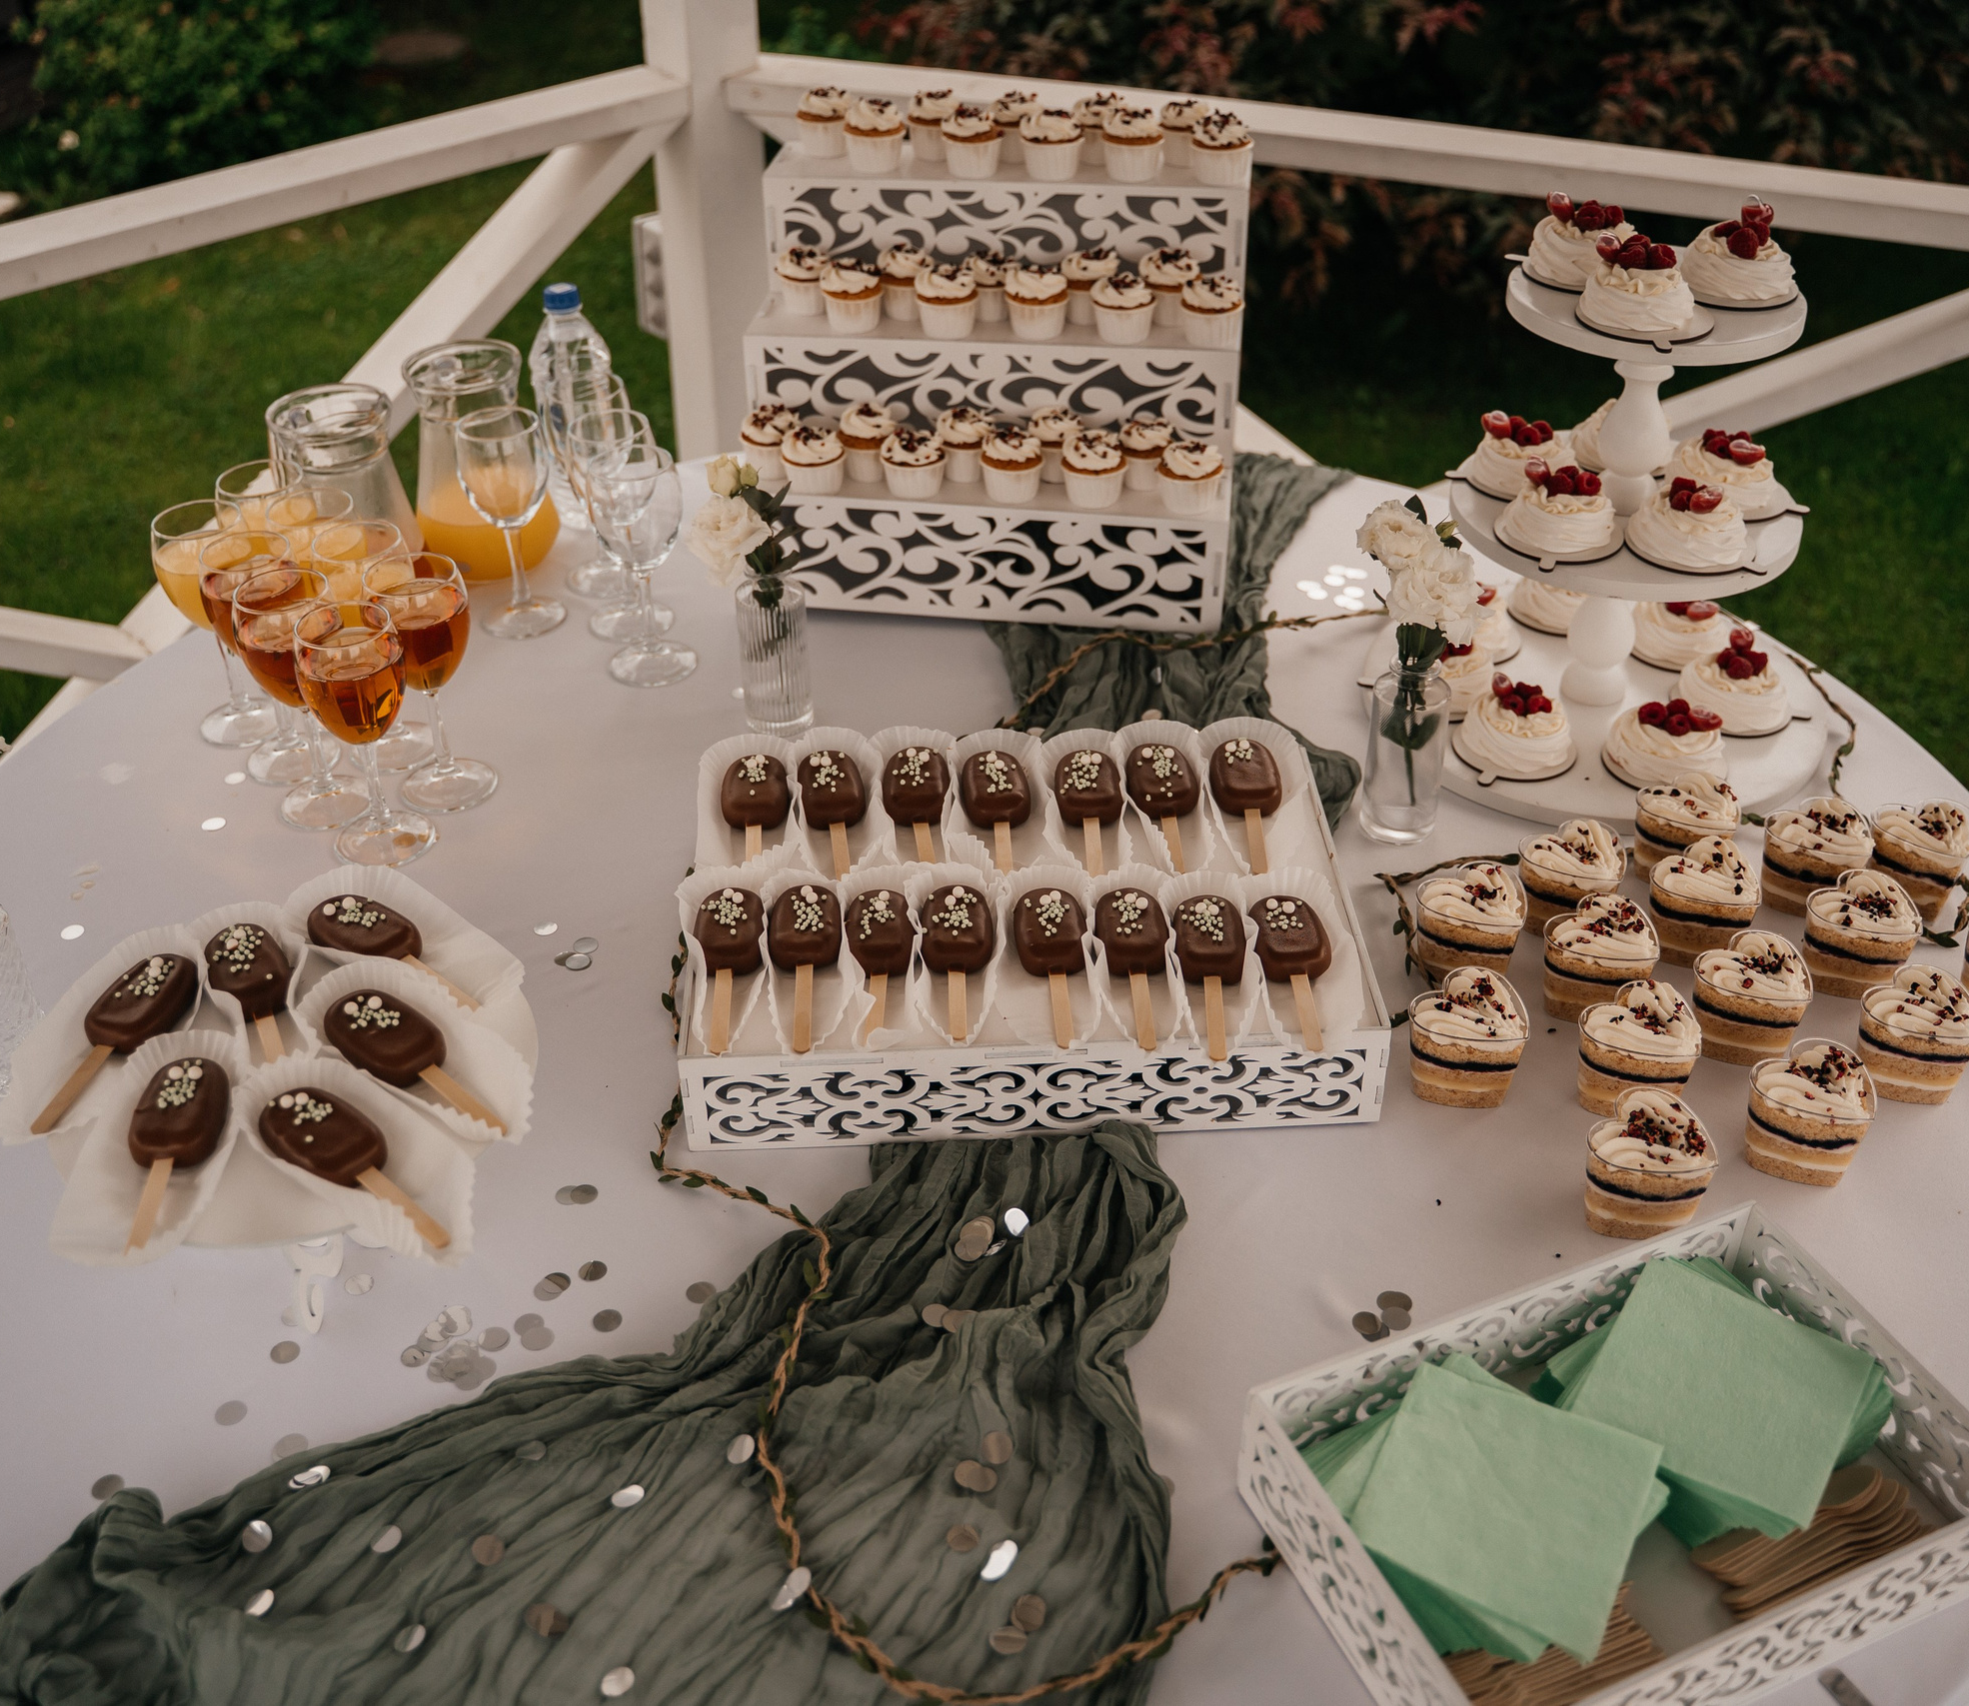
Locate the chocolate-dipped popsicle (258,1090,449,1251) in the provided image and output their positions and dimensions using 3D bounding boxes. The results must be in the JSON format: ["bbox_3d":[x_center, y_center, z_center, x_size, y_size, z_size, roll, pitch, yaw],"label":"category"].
[{"bbox_3d":[-0.323,0.163,1.031,0.150,0.020,0.044,28,44,35],"label":"chocolate-dipped popsicle"}]

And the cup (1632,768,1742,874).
[{"bbox_3d":[0.474,-0.009,1.337,0.066,0.062,0.067,-24,41,-29],"label":"cup"}]

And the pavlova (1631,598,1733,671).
[{"bbox_3d":[0.602,-0.202,1.704,0.093,0.056,0.093,-1,36,0],"label":"pavlova"}]

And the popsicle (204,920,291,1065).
[{"bbox_3d":[-0.433,0.086,1.187,0.046,0.020,0.155,-17,38,-22],"label":"popsicle"}]

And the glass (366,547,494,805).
[{"bbox_3d":[-0.392,-0.120,1.411,0.074,0.172,0.074,0,35,0],"label":"glass"}]

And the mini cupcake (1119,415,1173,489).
[{"bbox_3d":[0.131,-0.330,1.639,0.051,0.051,0.051,4,36,8],"label":"mini cupcake"}]

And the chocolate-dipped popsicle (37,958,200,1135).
[{"bbox_3d":[-0.478,0.105,1.095,0.044,0.022,0.146,8,36,12],"label":"chocolate-dipped popsicle"}]

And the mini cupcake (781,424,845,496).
[{"bbox_3d":[-0.137,-0.326,1.626,0.052,0.053,0.052,3,36,6],"label":"mini cupcake"}]

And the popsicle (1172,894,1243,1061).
[{"bbox_3d":[0.136,0.071,1.179,0.043,0.022,0.149,1,36,4],"label":"popsicle"}]

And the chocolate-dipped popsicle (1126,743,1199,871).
[{"bbox_3d":[0.127,-0.033,1.352,0.046,0.023,0.148,-2,36,-1],"label":"chocolate-dipped popsicle"}]

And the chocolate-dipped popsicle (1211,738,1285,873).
[{"bbox_3d":[0.174,-0.032,1.313,0.044,0.020,0.150,2,34,3],"label":"chocolate-dipped popsicle"}]

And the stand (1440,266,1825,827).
[{"bbox_3d":[0.475,-0.255,1.484,0.350,0.335,0.350,0,35,0],"label":"stand"}]

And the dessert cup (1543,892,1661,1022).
[{"bbox_3d":[0.391,0.072,1.250,0.076,0.061,0.070,-22,40,-28],"label":"dessert cup"}]

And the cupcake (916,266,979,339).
[{"bbox_3d":[-0.030,-0.469,1.685,0.055,0.054,0.055,-1,36,0],"label":"cupcake"}]

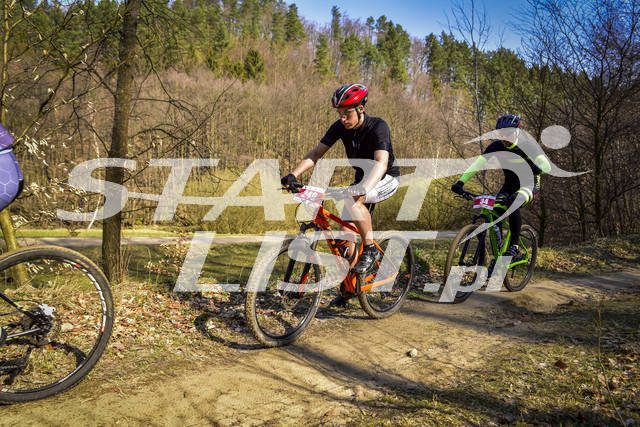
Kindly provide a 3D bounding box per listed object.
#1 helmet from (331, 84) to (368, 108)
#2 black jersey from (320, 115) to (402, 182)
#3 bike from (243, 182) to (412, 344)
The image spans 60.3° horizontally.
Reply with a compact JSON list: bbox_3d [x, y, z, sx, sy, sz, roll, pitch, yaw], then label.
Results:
[{"bbox_3d":[0.209,-0.820,3.880,0.215,0.160,0.285,0,16,46],"label":"helmet"},{"bbox_3d":[0.332,-0.475,4.240,0.420,0.560,0.560,-20,16,-42],"label":"black jersey"},{"bbox_3d":[0.178,0.360,4.190,1.830,1.080,0.740,-3,7,-44],"label":"bike"}]

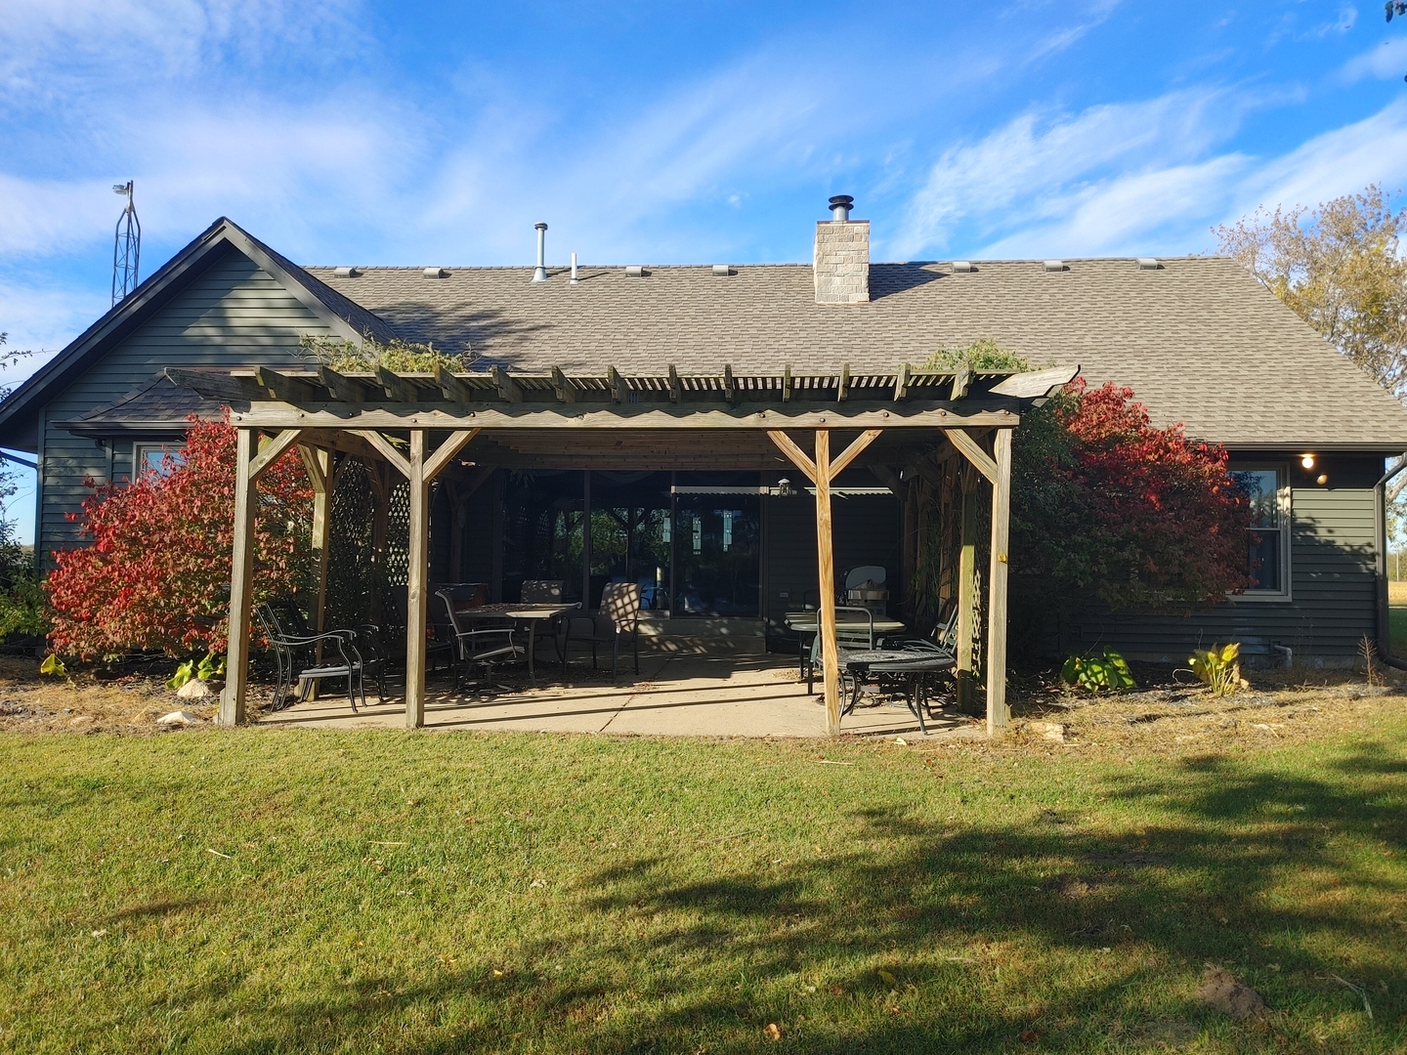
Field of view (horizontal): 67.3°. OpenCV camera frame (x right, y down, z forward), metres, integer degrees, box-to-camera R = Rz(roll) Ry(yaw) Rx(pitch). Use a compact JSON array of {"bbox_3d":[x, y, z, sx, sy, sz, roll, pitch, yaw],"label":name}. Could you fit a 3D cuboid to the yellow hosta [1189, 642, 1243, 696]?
[{"bbox_3d":[5.231,1.440,10.800,0.510,0.530,0.470,-1,-2,26],"label":"yellow hosta"}]

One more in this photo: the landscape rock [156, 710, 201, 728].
[{"bbox_3d":[-4.171,1.525,8.410,0.320,0.120,0.240,1,-2,-26],"label":"landscape rock"}]

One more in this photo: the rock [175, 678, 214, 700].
[{"bbox_3d":[-4.809,1.527,10.000,0.320,0.185,0.250,1,-2,-26],"label":"rock"}]

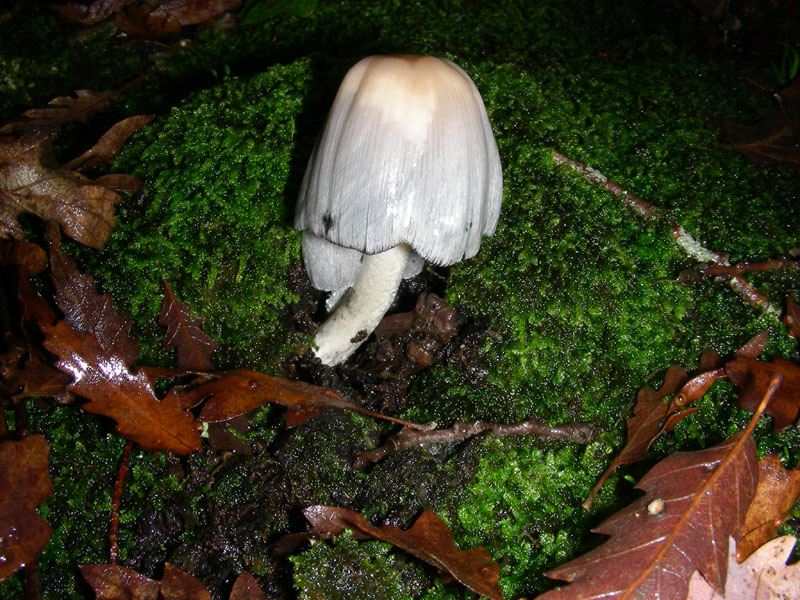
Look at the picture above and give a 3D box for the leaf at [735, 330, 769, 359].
[{"bbox_3d":[0.119,0.014,0.296,0.018,0.004,0.007,-28,49,-27],"label":"leaf"}]

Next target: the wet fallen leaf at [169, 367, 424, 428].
[{"bbox_3d":[-0.035,0.033,0.280,0.084,0.015,0.024,10,43,7],"label":"wet fallen leaf"}]

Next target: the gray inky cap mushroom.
[{"bbox_3d":[0.000,-0.032,0.300,0.069,0.106,0.070,0,37,0],"label":"gray inky cap mushroom"}]

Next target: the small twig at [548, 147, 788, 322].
[{"bbox_3d":[0.098,-0.029,0.339,0.013,0.010,0.121,-24,49,-24],"label":"small twig"}]

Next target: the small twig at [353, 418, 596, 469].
[{"bbox_3d":[0.024,0.043,0.270,0.075,0.009,0.014,-5,42,-4],"label":"small twig"}]

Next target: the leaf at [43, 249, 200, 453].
[{"bbox_3d":[-0.093,0.015,0.293,0.040,0.015,0.090,-27,57,-27],"label":"leaf"}]

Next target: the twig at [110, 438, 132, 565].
[{"bbox_3d":[-0.082,0.059,0.258,0.005,0.004,0.043,-5,42,-6],"label":"twig"}]

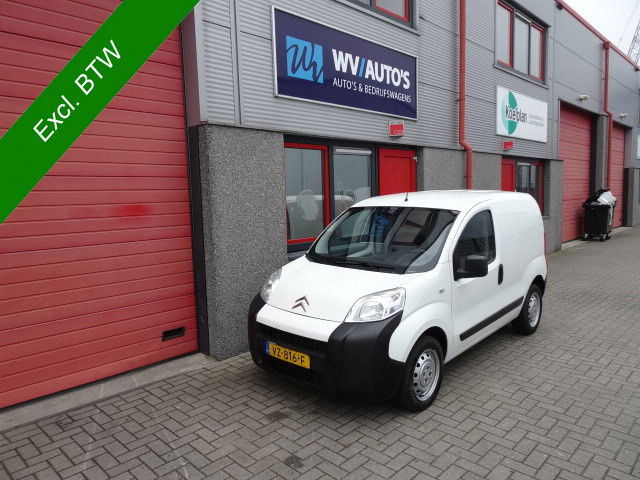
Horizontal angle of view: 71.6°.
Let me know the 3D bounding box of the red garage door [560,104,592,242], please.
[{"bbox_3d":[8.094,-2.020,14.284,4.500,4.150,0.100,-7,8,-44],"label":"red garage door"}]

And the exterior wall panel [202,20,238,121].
[{"bbox_3d":[-1.046,-1.697,4.615,0.420,1.000,0.080,-7,8,-44],"label":"exterior wall panel"}]

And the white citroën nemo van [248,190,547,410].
[{"bbox_3d":[1.023,0.373,4.887,1.740,1.730,3.870,4,8,43],"label":"white citroën nemo van"}]

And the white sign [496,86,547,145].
[{"bbox_3d":[4.620,-2.774,10.052,2.920,0.970,0.060,-7,8,-44],"label":"white sign"}]

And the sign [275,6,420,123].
[{"bbox_3d":[0.507,-2.242,6.002,2.900,0.990,0.070,-7,8,-44],"label":"sign"}]

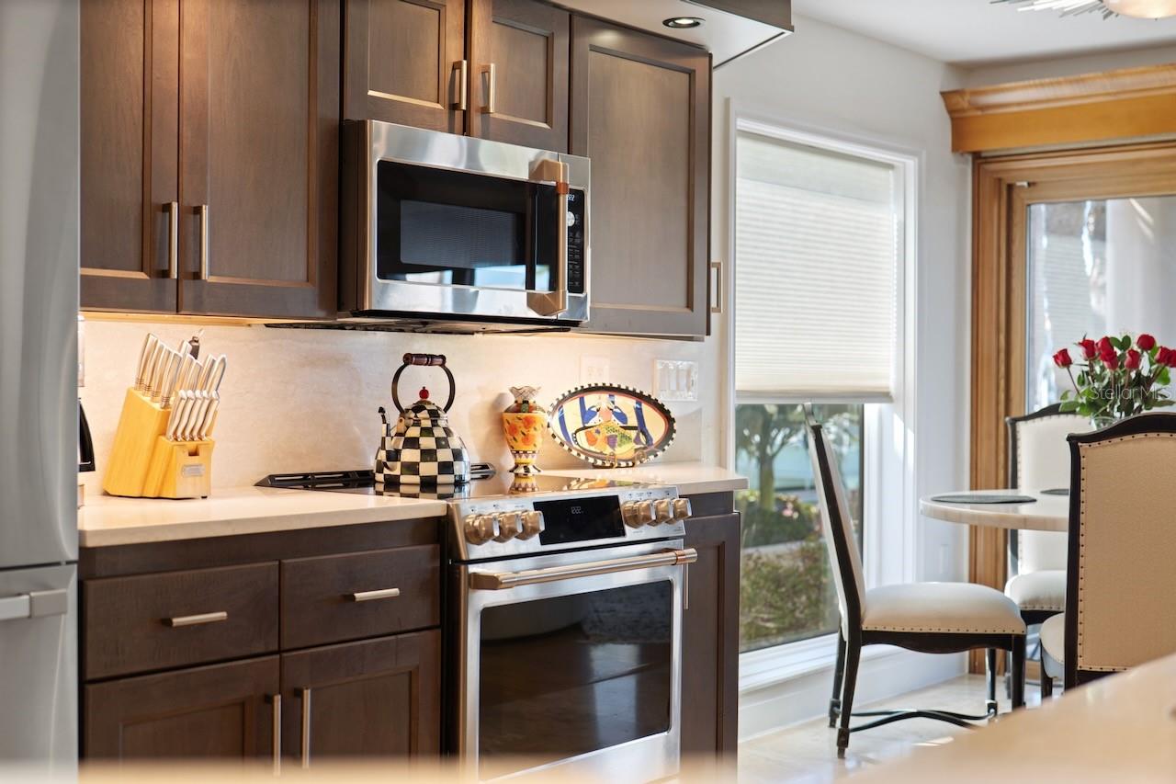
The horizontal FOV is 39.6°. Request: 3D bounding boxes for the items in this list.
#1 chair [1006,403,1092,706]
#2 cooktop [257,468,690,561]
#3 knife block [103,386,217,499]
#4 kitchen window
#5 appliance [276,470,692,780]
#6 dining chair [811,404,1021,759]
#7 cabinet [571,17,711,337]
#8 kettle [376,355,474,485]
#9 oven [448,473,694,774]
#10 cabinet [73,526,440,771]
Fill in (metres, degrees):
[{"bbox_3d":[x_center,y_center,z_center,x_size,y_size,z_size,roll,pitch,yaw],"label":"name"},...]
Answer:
[{"bbox_3d":[1.790,0.592,5.880,0.520,1.100,0.650,1,1,5],"label":"chair"},{"bbox_3d":[-0.248,0.272,3.879,0.730,0.145,0.760,1,1,39],"label":"cooktop"},{"bbox_3d":[-0.930,0.104,3.548,0.225,0.246,0.113,1,1,36],"label":"knife block"},{"bbox_3d":[0.828,0.023,5.848,0.140,1.840,1.240,1,1,39],"label":"kitchen window"},{"bbox_3d":[-0.255,0.675,3.885,0.740,0.945,0.760,1,1,39],"label":"appliance"},{"bbox_3d":[1.053,0.606,5.337,0.670,1.085,0.580,1,0,4],"label":"dining chair"},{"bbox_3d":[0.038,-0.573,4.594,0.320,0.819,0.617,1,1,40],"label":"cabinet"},{"bbox_3d":[-0.412,0.066,4.012,0.235,0.314,0.255,0,0,0],"label":"kettle"},{"bbox_3d":[-0.255,0.682,3.940,0.725,0.923,0.758,1,1,40],"label":"oven"},{"bbox_3d":[-0.829,0.702,3.341,0.640,0.884,0.895,1,1,40],"label":"cabinet"}]

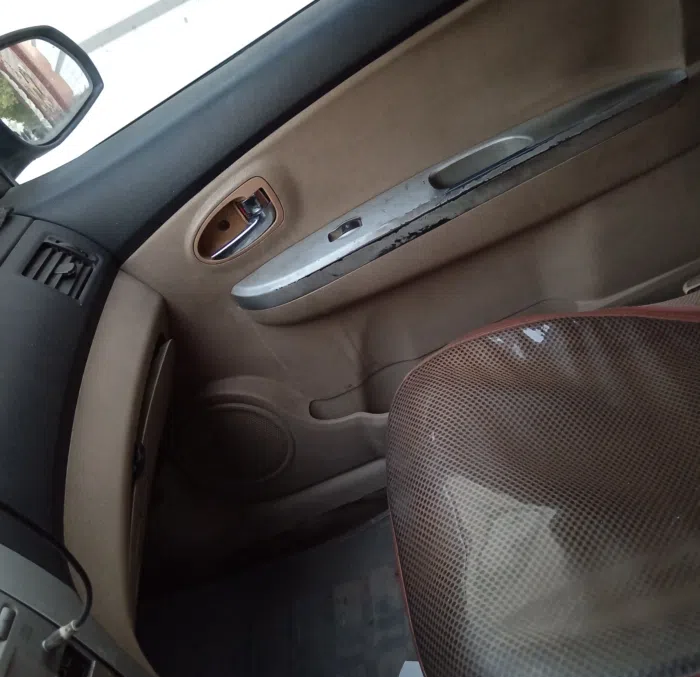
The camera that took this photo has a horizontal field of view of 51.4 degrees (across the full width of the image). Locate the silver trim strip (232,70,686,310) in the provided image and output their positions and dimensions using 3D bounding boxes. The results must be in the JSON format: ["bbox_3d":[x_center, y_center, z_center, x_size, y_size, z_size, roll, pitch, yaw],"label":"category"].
[{"bbox_3d":[0.107,-0.166,0.837,0.565,0.055,0.062,-24,33,14],"label":"silver trim strip"}]

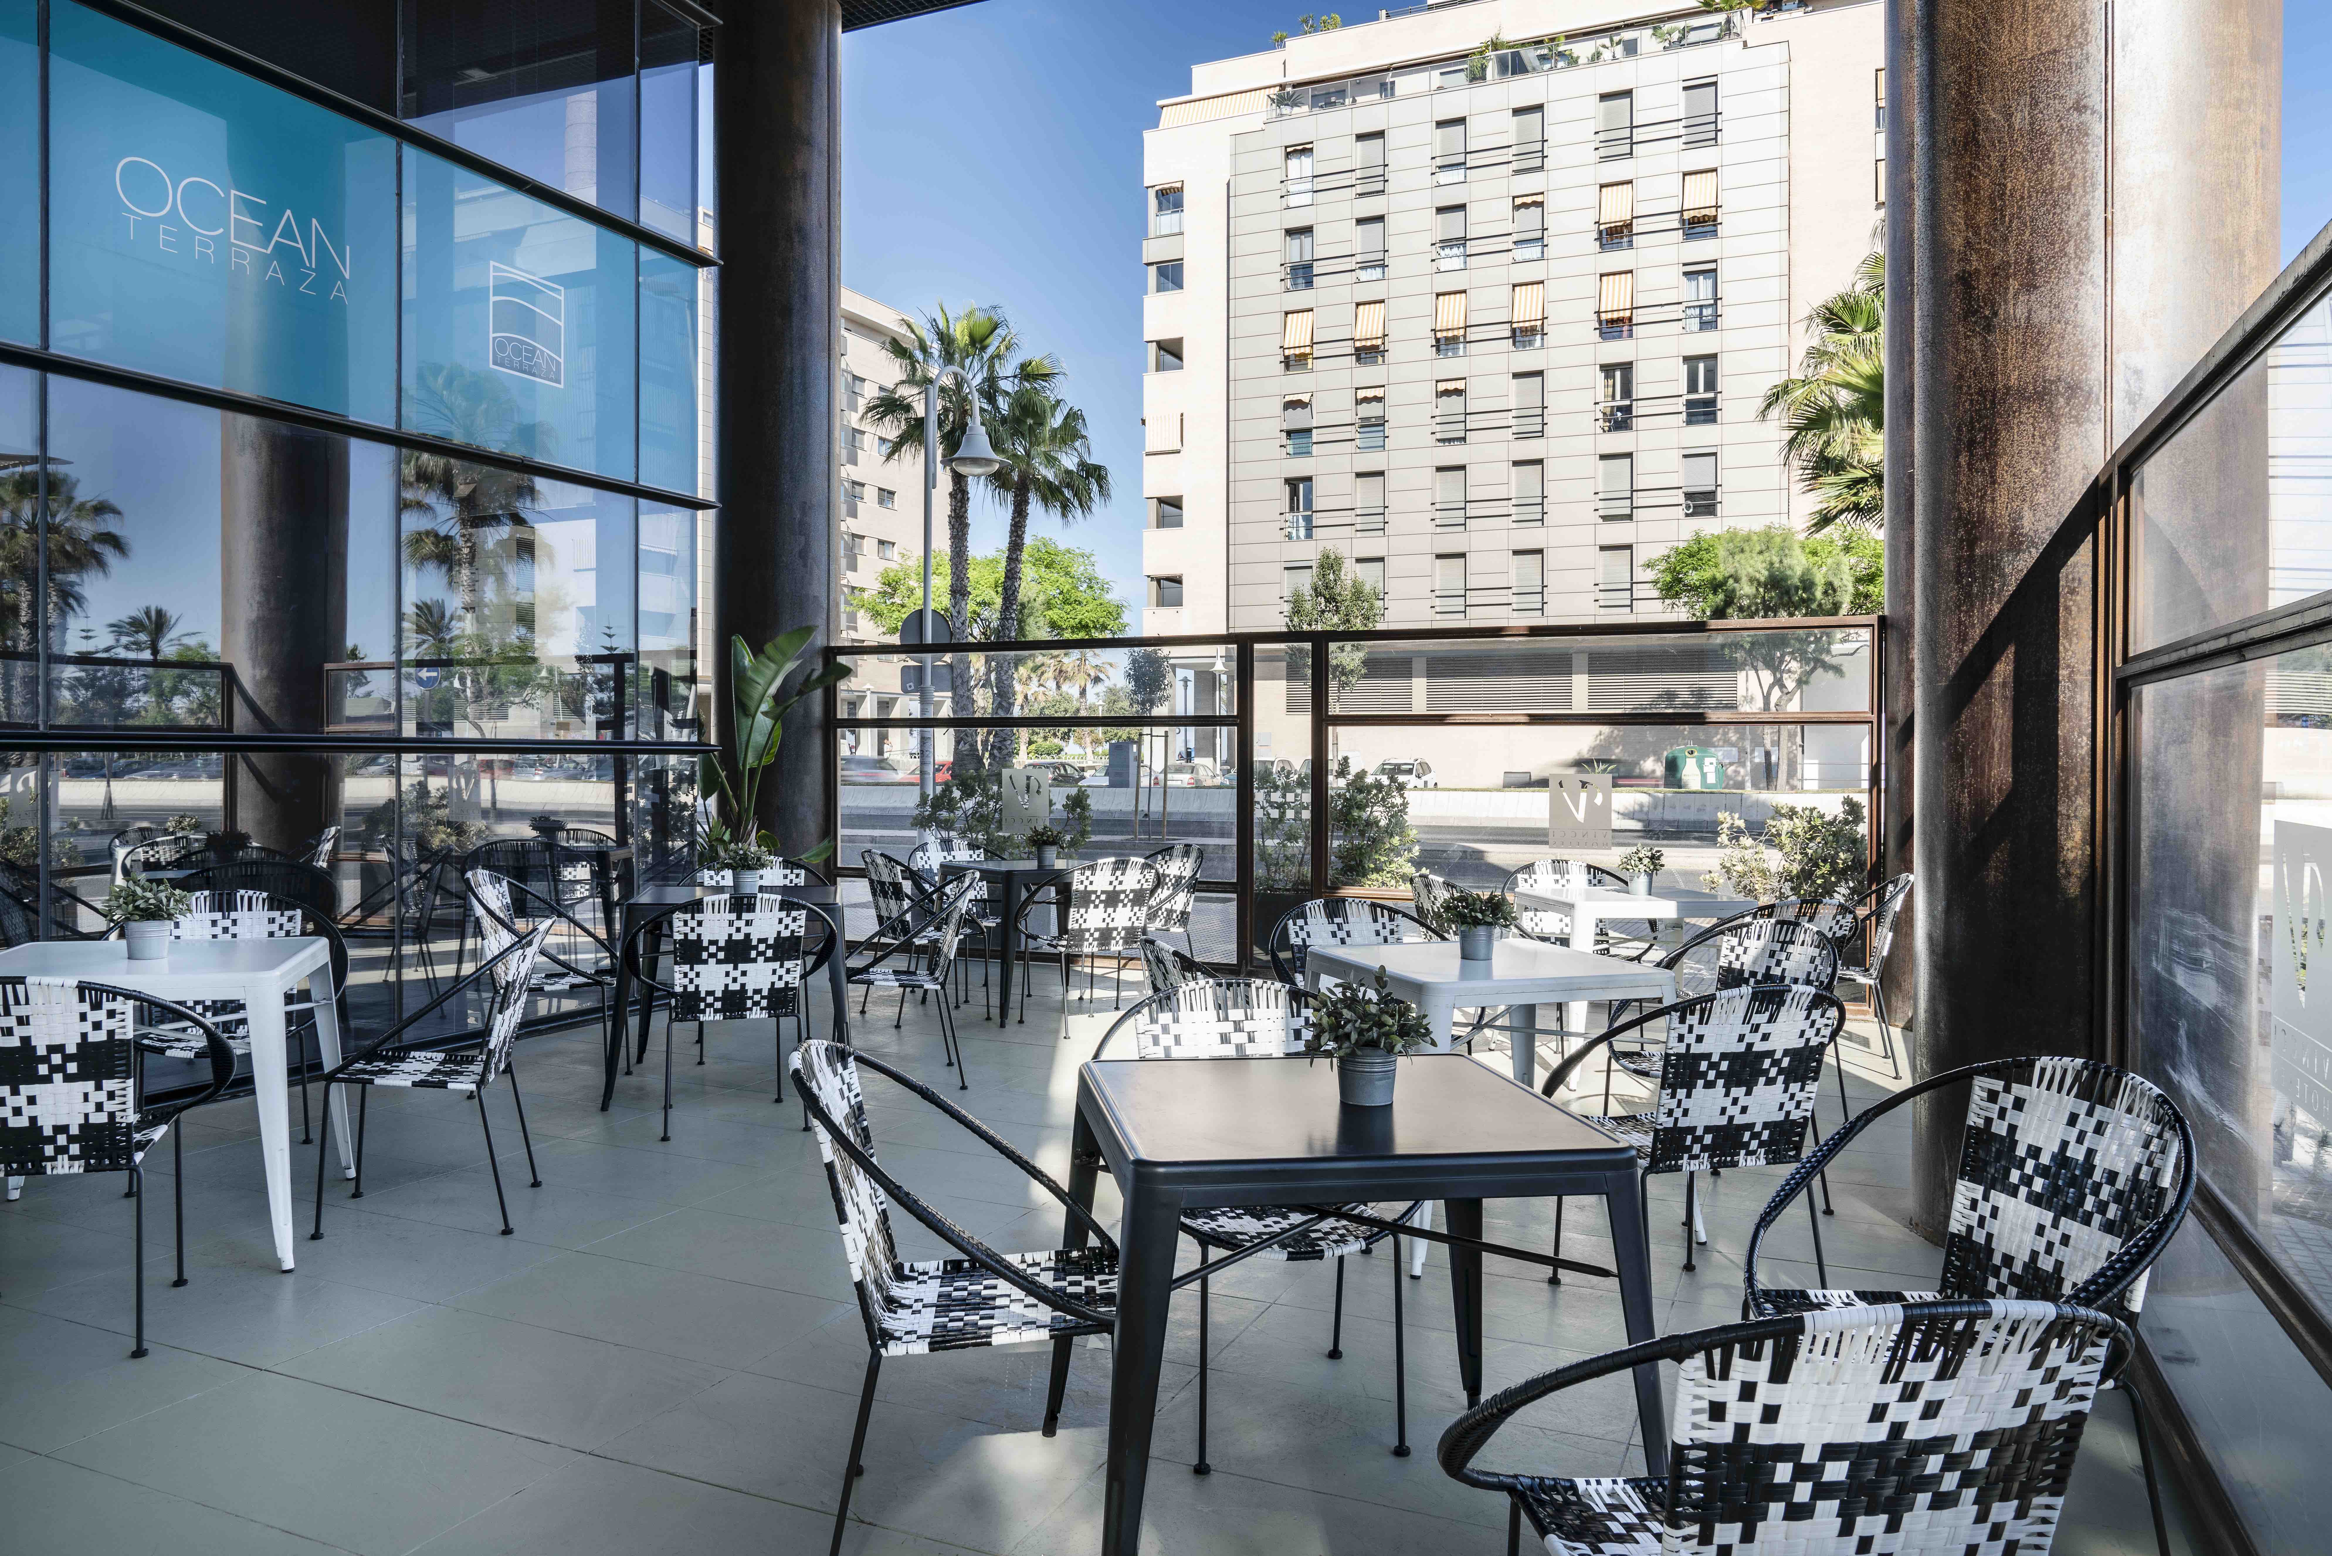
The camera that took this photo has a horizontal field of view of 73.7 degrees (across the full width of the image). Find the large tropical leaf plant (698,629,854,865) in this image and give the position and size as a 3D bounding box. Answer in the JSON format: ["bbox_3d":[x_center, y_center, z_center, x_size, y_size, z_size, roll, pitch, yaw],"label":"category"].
[{"bbox_3d":[-2.598,0.123,10.150,1.066,2.192,1.015,0,1,0],"label":"large tropical leaf plant"}]

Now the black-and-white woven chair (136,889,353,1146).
[{"bbox_3d":[-3.140,0.842,5.149,0.782,0.888,0.690,0,1,-26],"label":"black-and-white woven chair"}]

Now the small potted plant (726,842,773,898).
[{"bbox_3d":[-1.705,0.370,6.332,0.212,0.217,0.212,0,1,0],"label":"small potted plant"}]

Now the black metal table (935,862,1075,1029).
[{"bbox_3d":[-0.677,0.843,8.272,0.853,0.758,0.853,0,1,-33],"label":"black metal table"}]

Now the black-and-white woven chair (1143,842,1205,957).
[{"bbox_3d":[-0.124,0.802,8.682,0.650,0.865,0.765,0,1,-32],"label":"black-and-white woven chair"}]

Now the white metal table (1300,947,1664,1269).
[{"bbox_3d":[0.917,0.922,4.612,0.853,0.758,0.853,0,1,-20],"label":"white metal table"}]

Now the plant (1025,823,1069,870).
[{"bbox_3d":[-0.651,0.368,8.550,0.220,0.225,0.220,0,1,0],"label":"plant"}]

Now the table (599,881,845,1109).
[{"bbox_3d":[-1.745,0.857,6.354,0.853,0.758,0.853,0,1,-12],"label":"table"}]

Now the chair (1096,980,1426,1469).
[{"bbox_3d":[0.200,0.875,3.267,0.765,0.865,0.650,0,1,-13],"label":"chair"}]

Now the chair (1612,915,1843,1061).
[{"bbox_3d":[1.714,0.866,4.870,0.690,0.888,0.782,0,1,-25],"label":"chair"}]

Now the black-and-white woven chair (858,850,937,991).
[{"bbox_3d":[-1.271,0.809,8.094,0.650,0.865,0.765,0,1,-31],"label":"black-and-white woven chair"}]

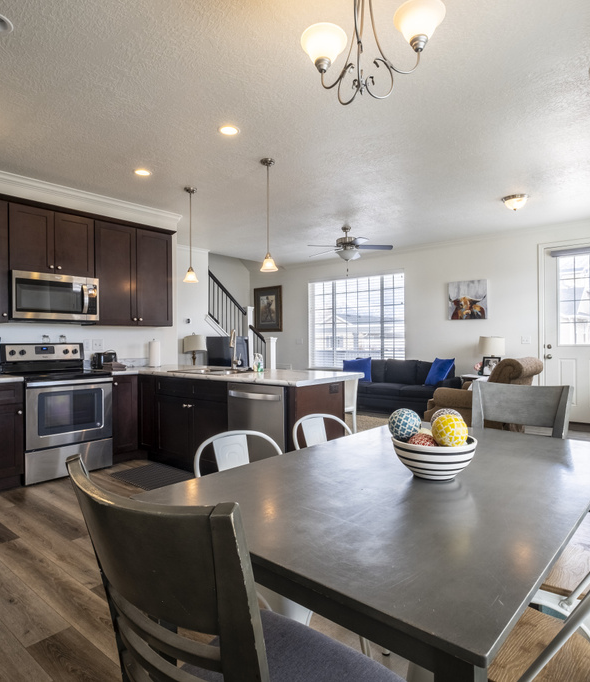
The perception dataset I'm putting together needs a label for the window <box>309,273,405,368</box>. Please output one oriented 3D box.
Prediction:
[{"bbox_3d":[1.105,-0.325,8.056,2.079,1.719,0.100,0,0,39],"label":"window"}]

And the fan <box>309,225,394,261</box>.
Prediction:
[{"bbox_3d":[0.758,-1.402,6.100,1.300,0.500,1.300,0,0,43],"label":"fan"}]

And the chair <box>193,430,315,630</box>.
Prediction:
[{"bbox_3d":[-0.041,0.779,1.544,0.510,0.850,0.450,0,0,43],"label":"chair"}]

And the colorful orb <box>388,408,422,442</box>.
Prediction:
[{"bbox_3d":[0.348,0.266,1.355,0.100,0.100,0.100,-1,0,0],"label":"colorful orb"}]

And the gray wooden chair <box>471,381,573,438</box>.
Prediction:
[{"bbox_3d":[1.058,0.723,2.134,0.490,0.950,0.560,0,0,43],"label":"gray wooden chair"}]

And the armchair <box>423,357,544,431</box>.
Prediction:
[{"bbox_3d":[2.229,0.672,4.995,1.050,1.000,0.950,0,0,39],"label":"armchair"}]

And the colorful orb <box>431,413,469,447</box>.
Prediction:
[{"bbox_3d":[0.470,0.273,1.290,0.100,0.100,0.100,0,0,39],"label":"colorful orb"}]

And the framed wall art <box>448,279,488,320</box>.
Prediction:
[{"bbox_3d":[2.897,-0.678,7.128,0.620,0.640,0.040,0,0,43],"label":"framed wall art"}]

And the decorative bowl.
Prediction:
[{"bbox_3d":[0.442,0.371,1.360,0.260,0.118,0.260,-1,0,0],"label":"decorative bowl"}]

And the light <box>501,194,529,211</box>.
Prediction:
[{"bbox_3d":[2.435,-1.520,4.715,0.300,0.140,0.300,0,0,39],"label":"light"}]

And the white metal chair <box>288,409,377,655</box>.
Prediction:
[{"bbox_3d":[0.302,0.777,1.928,0.510,0.850,0.450,0,0,43],"label":"white metal chair"}]

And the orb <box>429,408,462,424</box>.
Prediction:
[{"bbox_3d":[0.520,0.287,1.460,0.108,0.108,0.108,0,0,43],"label":"orb"}]

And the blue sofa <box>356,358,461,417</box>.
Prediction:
[{"bbox_3d":[1.718,0.747,7.250,2.120,0.860,0.900,0,0,43],"label":"blue sofa"}]

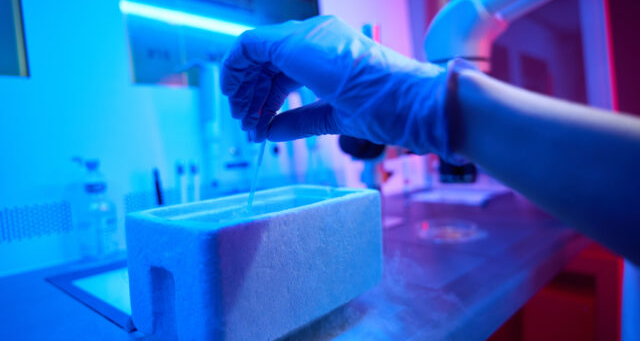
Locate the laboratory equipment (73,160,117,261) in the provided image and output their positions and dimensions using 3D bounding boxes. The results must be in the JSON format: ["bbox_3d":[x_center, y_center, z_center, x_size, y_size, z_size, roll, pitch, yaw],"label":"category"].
[{"bbox_3d":[-0.296,0.049,0.558,0.054,0.125,0.047,-2,5,3],"label":"laboratory equipment"}]

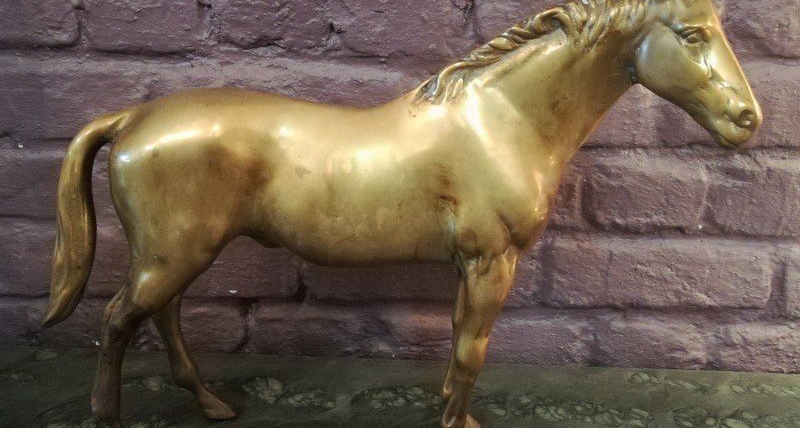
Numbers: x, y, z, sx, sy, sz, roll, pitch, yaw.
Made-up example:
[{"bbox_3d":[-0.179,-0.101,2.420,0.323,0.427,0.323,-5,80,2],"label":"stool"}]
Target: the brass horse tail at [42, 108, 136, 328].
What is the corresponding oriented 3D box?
[{"bbox_3d":[-0.230,0.007,0.441,0.086,0.165,0.030,1,13,2],"label":"brass horse tail"}]

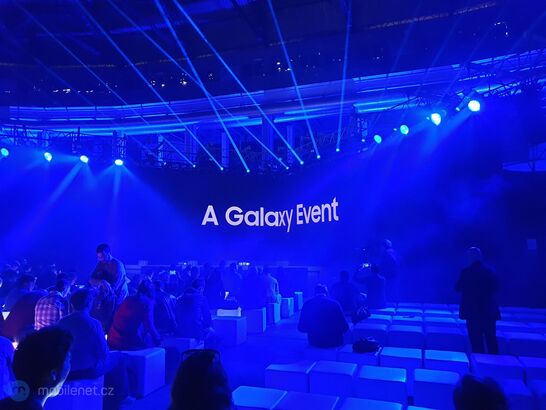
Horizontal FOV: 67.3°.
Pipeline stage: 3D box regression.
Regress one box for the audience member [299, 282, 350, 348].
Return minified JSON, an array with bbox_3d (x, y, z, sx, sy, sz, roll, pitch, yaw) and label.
[{"bbox_3d":[0.713,1.689,5.542,0.620,1.270,0.720,-2,-5,12],"label":"audience member"}]

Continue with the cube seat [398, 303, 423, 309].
[{"bbox_3d":[2.932,2.365,8.727,0.460,0.450,0.440,-3,-6,20],"label":"cube seat"}]

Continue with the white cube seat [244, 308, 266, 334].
[{"bbox_3d":[-0.374,2.333,8.369,0.455,0.455,0.455,-2,-5,18],"label":"white cube seat"}]

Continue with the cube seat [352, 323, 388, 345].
[{"bbox_3d":[1.565,2.163,6.472,0.455,0.455,0.455,-2,-5,19],"label":"cube seat"}]

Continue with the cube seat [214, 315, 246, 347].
[{"bbox_3d":[-0.777,2.312,7.572,0.460,0.450,0.440,-3,-6,19],"label":"cube seat"}]

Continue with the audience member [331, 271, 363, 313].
[{"bbox_3d":[1.361,1.844,7.532,0.560,1.268,0.680,-2,-5,19],"label":"audience member"}]

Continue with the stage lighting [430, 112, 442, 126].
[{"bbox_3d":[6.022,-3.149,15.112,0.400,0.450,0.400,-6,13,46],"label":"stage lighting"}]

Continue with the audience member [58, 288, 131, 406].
[{"bbox_3d":[-1.817,1.557,4.342,0.530,1.330,0.870,-3,-7,19],"label":"audience member"}]

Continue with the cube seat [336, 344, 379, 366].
[{"bbox_3d":[1.088,2.059,5.156,0.450,0.460,0.440,-3,-7,19],"label":"cube seat"}]

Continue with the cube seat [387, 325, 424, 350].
[{"bbox_3d":[2.061,2.146,6.311,0.455,0.455,0.455,-2,-5,19],"label":"cube seat"}]

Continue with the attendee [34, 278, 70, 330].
[{"bbox_3d":[-3.596,1.809,6.776,0.520,1.270,0.750,-5,-7,42],"label":"attendee"}]

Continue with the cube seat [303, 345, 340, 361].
[{"bbox_3d":[0.659,2.028,5.267,0.450,0.450,0.450,-3,-5,19],"label":"cube seat"}]

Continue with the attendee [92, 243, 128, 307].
[{"bbox_3d":[-2.573,1.518,6.398,0.450,1.780,0.580,4,-7,-45],"label":"attendee"}]

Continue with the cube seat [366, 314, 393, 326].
[{"bbox_3d":[1.809,2.161,7.044,0.450,0.450,0.450,-3,-5,19],"label":"cube seat"}]

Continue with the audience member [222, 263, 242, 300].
[{"bbox_3d":[-0.862,1.953,8.968,0.500,1.270,0.720,-3,-5,20],"label":"audience member"}]

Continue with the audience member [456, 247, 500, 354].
[{"bbox_3d":[2.742,1.414,5.388,0.570,1.730,0.350,-2,-5,10],"label":"audience member"}]

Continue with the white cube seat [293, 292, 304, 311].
[{"bbox_3d":[0.504,2.482,10.599,0.450,0.450,0.450,-3,-5,19],"label":"white cube seat"}]

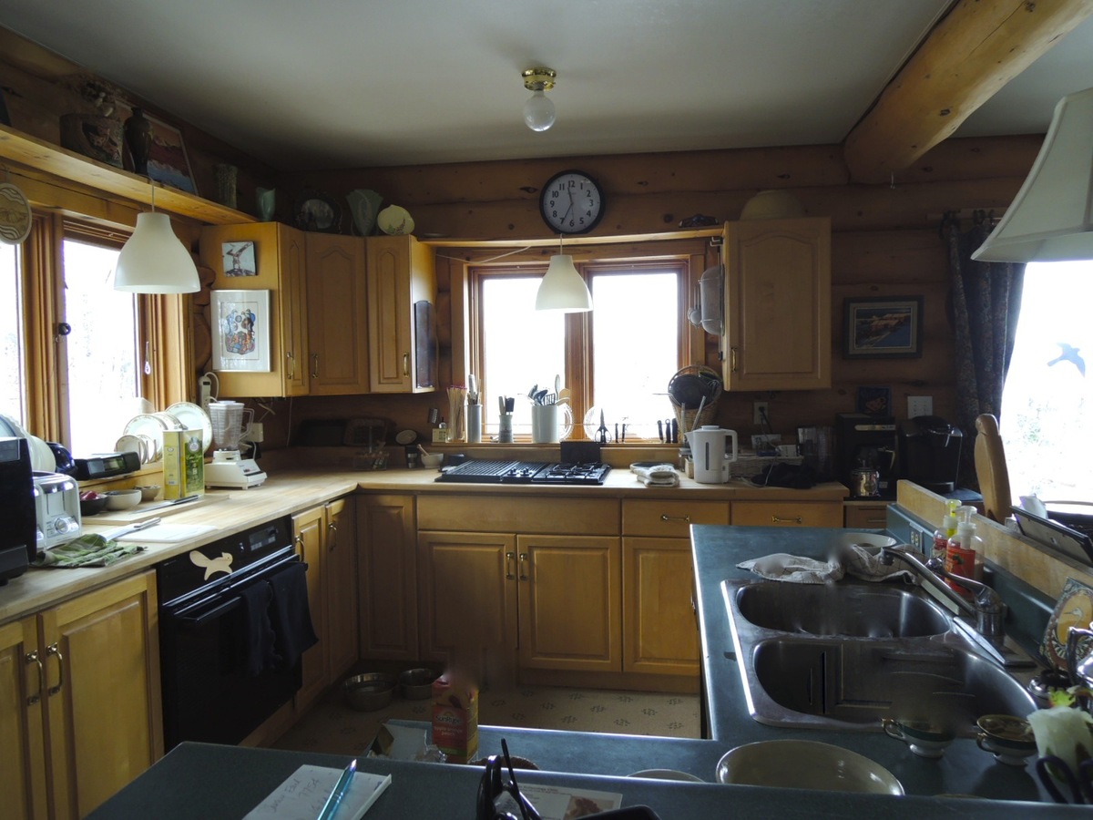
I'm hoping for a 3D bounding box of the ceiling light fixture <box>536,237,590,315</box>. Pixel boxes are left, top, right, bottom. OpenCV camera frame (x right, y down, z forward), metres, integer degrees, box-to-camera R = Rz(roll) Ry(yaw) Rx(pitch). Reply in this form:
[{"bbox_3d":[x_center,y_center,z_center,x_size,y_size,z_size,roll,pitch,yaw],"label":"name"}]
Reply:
[{"bbox_3d":[0.078,-0.633,3.509,0.265,0.345,0.265,0,3,10],"label":"ceiling light fixture"}]

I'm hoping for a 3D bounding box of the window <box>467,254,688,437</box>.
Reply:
[{"bbox_3d":[0.169,-0.335,3.988,1.172,1.002,0.100,0,2,10],"label":"window"}]

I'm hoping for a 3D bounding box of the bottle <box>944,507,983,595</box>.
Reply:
[{"bbox_3d":[0.901,0.312,1.630,0.065,0.200,0.070,-2,3,-32],"label":"bottle"}]

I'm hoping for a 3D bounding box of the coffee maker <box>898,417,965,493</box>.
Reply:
[{"bbox_3d":[1.678,0.181,3.335,0.245,0.325,0.310,0,3,19],"label":"coffee maker"}]

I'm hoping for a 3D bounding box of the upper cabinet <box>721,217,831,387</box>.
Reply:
[{"bbox_3d":[1.078,-0.481,3.589,0.451,0.772,0.330,0,2,10],"label":"upper cabinet"}]

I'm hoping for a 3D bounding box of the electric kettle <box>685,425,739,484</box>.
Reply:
[{"bbox_3d":[0.748,0.194,3.428,0.238,0.247,0.155,1,3,25],"label":"electric kettle"}]

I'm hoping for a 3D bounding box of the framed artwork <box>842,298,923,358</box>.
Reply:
[{"bbox_3d":[1.599,-0.389,3.598,0.350,0.288,0.025,0,3,10],"label":"framed artwork"}]

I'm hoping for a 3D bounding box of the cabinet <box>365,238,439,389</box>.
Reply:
[{"bbox_3d":[-0.743,-0.477,3.899,0.214,0.778,0.330,0,2,10],"label":"cabinet"}]

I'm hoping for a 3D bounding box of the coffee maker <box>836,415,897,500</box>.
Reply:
[{"bbox_3d":[1.410,0.198,3.352,0.210,0.352,0.220,0,2,10],"label":"coffee maker"}]

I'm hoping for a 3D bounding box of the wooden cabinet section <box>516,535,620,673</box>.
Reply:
[{"bbox_3d":[0.140,0.825,3.522,0.451,0.590,0.500,0,3,10],"label":"wooden cabinet section"}]

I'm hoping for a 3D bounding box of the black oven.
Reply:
[{"bbox_3d":[-1.267,0.761,2.552,0.610,0.685,0.752,0,3,10],"label":"black oven"}]

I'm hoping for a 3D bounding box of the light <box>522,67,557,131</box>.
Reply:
[{"bbox_3d":[-0.028,-1.111,2.740,0.122,0.205,0.122,-1,3,0],"label":"light"}]

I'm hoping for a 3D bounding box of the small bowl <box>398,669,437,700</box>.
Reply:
[{"bbox_3d":[-0.558,1.236,3.417,0.205,0.064,0.205,-1,2,0],"label":"small bowl"}]

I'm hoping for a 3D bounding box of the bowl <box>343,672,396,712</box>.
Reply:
[{"bbox_3d":[-0.768,1.219,3.281,0.215,0.080,0.215,-1,3,0],"label":"bowl"}]

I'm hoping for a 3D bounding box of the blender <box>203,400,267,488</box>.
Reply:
[{"bbox_3d":[-1.405,0.153,3.400,0.250,0.388,0.180,0,3,10],"label":"blender"}]

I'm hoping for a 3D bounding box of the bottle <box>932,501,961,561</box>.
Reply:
[{"bbox_3d":[0.922,0.307,1.718,0.065,0.200,0.070,-2,3,-32],"label":"bottle"}]

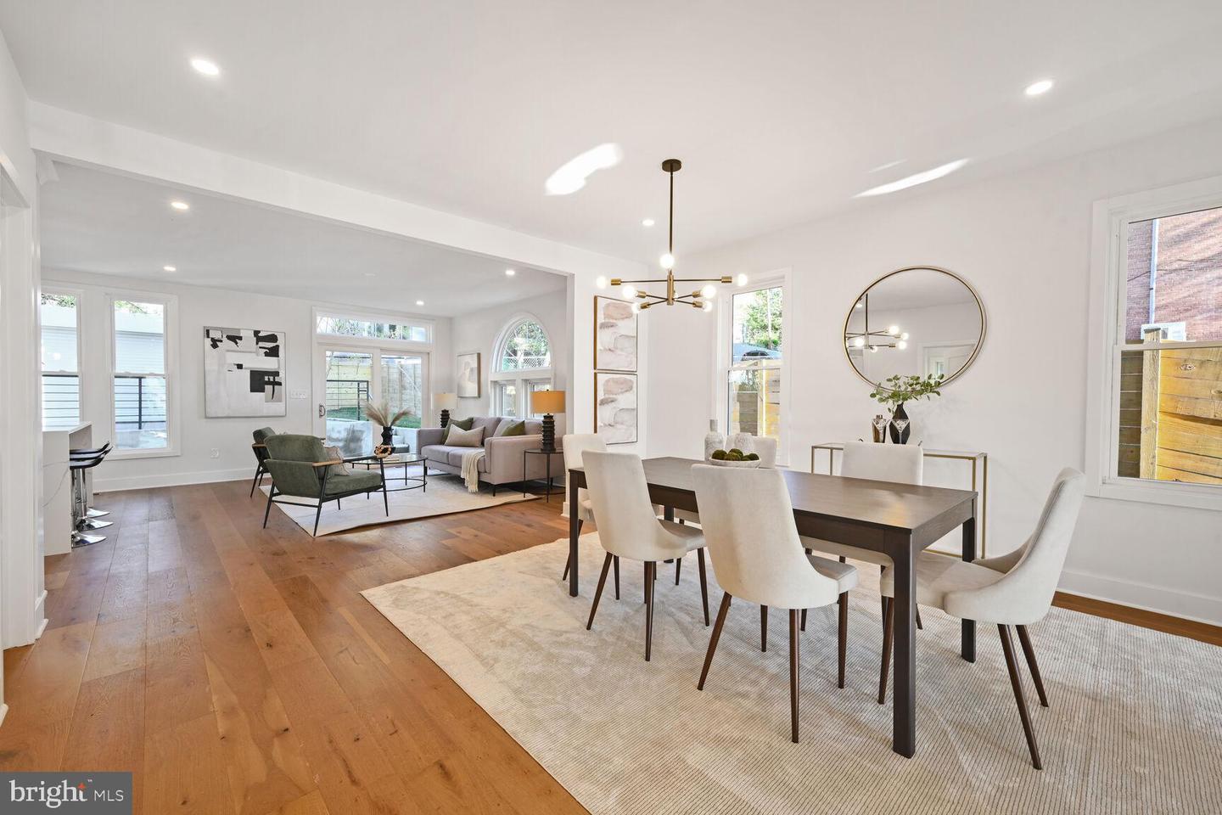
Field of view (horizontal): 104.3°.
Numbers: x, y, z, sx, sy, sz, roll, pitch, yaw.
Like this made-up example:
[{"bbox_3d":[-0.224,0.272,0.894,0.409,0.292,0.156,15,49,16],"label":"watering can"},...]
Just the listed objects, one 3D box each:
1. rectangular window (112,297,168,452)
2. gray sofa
[{"bbox_3d":[-6.128,-0.420,6.199,0.540,1.950,0.100,-1,1,-44],"label":"rectangular window"},{"bbox_3d":[-1.848,0.626,6.866,0.930,0.850,2.320,-1,2,-44],"label":"gray sofa"}]

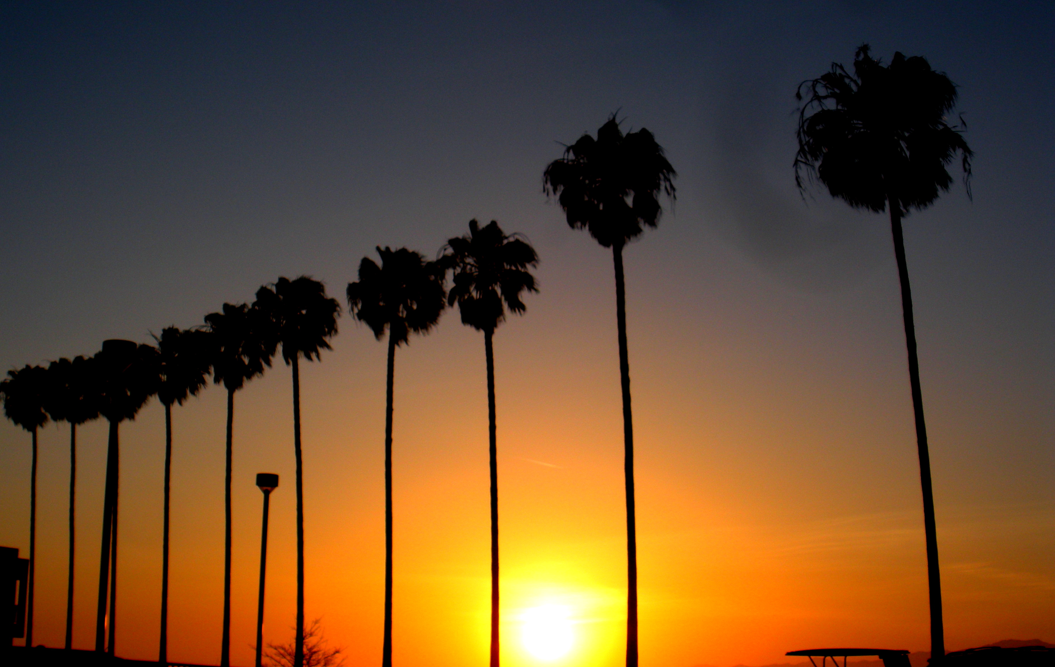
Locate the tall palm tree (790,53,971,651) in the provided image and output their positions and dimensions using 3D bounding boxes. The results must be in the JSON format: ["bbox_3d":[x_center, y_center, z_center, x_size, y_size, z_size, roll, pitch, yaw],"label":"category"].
[{"bbox_3d":[9.270,0.621,40.223,4.625,16.942,4.625,0,-13,0],"label":"tall palm tree"}]

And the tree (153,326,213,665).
[{"bbox_3d":[-17.806,8.317,80.595,3.275,17.789,3.275,0,-13,0],"label":"tree"}]

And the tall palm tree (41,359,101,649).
[{"bbox_3d":[-27.153,10.135,93.015,3.430,18.084,3.430,0,-13,0],"label":"tall palm tree"}]

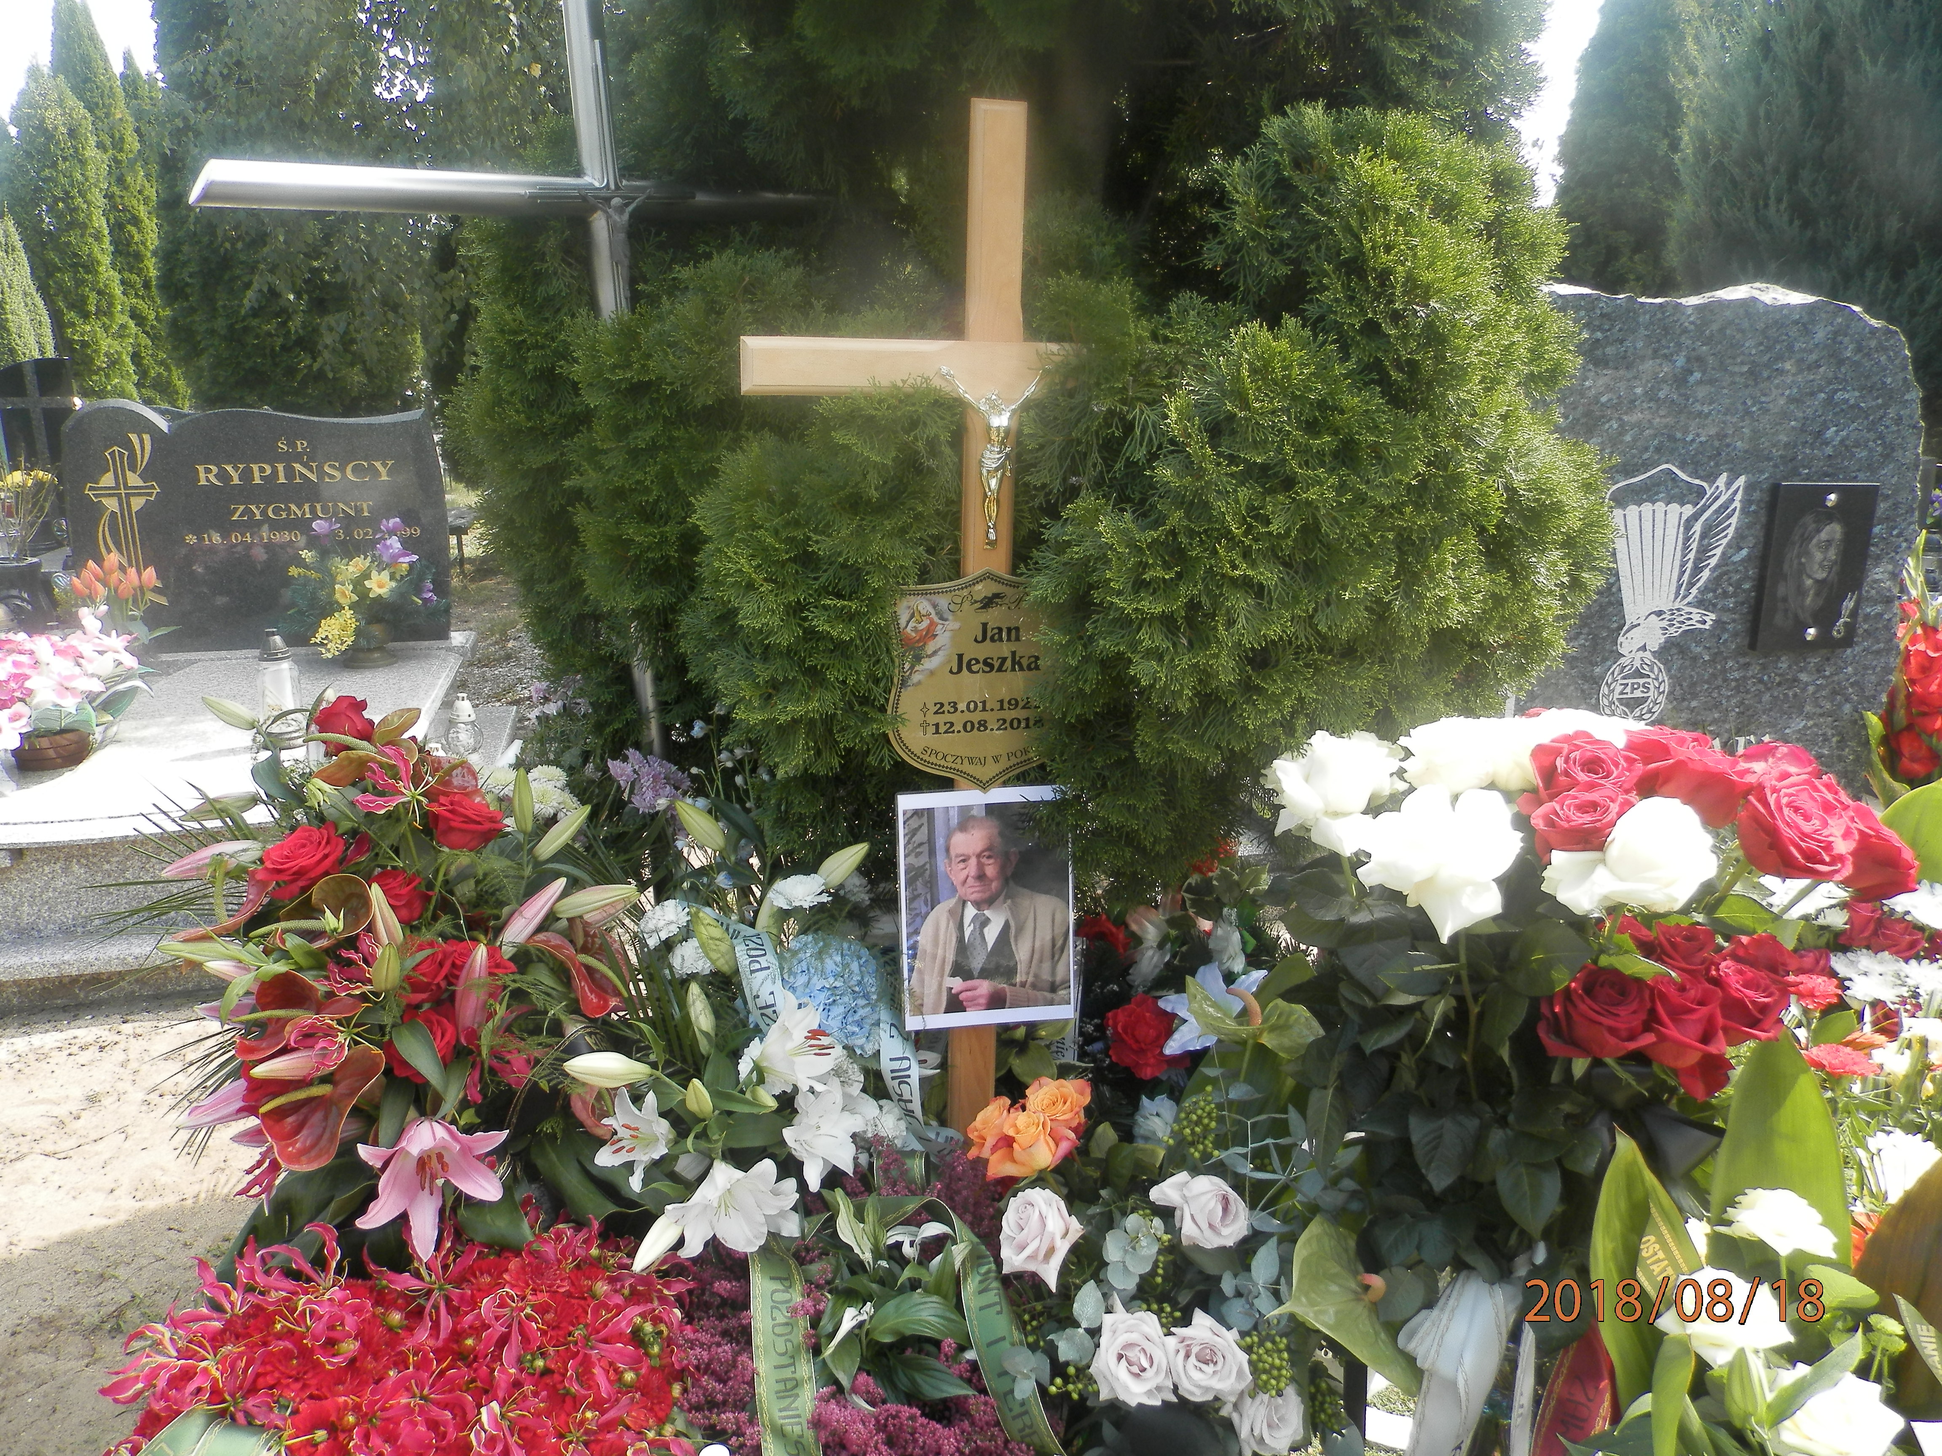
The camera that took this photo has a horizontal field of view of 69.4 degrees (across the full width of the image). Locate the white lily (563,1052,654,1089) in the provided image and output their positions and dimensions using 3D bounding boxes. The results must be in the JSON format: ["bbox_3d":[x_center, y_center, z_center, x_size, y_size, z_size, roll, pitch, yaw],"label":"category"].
[{"bbox_3d":[-0.355,0.335,1.370,0.090,0.032,0.032,3,18,-12],"label":"white lily"}]

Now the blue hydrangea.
[{"bbox_3d":[-0.153,0.296,1.560,0.135,0.135,0.120,0,-18,0],"label":"blue hydrangea"}]

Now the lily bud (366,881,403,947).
[{"bbox_3d":[-0.577,0.184,1.380,0.028,0.070,0.028,-16,18,0],"label":"lily bud"}]

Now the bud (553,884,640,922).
[{"bbox_3d":[-0.361,0.167,1.350,0.090,0.030,0.030,-12,18,18],"label":"bud"}]

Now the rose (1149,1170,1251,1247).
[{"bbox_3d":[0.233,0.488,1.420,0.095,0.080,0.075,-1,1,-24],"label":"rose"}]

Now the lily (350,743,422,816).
[{"bbox_3d":[-0.596,0.052,1.430,0.072,0.070,0.050,-7,3,-24],"label":"lily"}]

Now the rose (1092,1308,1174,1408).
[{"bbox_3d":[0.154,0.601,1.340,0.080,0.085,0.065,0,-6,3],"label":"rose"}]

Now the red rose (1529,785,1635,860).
[{"bbox_3d":[0.479,0.076,1.100,0.080,0.075,0.065,0,-25,0],"label":"red rose"}]

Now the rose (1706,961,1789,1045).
[{"bbox_3d":[0.664,0.236,1.200,0.072,0.064,0.072,1,35,0],"label":"rose"}]

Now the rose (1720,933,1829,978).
[{"bbox_3d":[0.740,0.213,1.290,0.090,0.065,0.080,-2,0,-6],"label":"rose"}]

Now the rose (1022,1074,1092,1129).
[{"bbox_3d":[0.093,0.407,1.520,0.072,0.055,0.070,1,35,0],"label":"rose"}]

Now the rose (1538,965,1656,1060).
[{"bbox_3d":[0.504,0.229,1.130,0.092,0.070,0.088,1,35,0],"label":"rose"}]

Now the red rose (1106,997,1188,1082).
[{"bbox_3d":[0.191,0.339,1.530,0.090,0.092,0.070,0,0,6],"label":"red rose"}]

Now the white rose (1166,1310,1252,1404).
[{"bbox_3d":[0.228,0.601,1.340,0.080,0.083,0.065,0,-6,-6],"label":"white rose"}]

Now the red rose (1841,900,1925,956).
[{"bbox_3d":[0.945,0.208,1.450,0.080,0.058,0.075,1,30,0],"label":"red rose"}]

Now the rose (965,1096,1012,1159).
[{"bbox_3d":[0.019,0.379,1.330,0.060,0.060,0.060,-17,53,5],"label":"rose"}]

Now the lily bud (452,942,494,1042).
[{"bbox_3d":[-0.486,0.259,1.370,0.036,0.100,0.036,7,15,-8],"label":"lily bud"}]

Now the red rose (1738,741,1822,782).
[{"bbox_3d":[0.691,0.037,1.200,0.077,0.063,0.072,-2,61,-8],"label":"red rose"}]

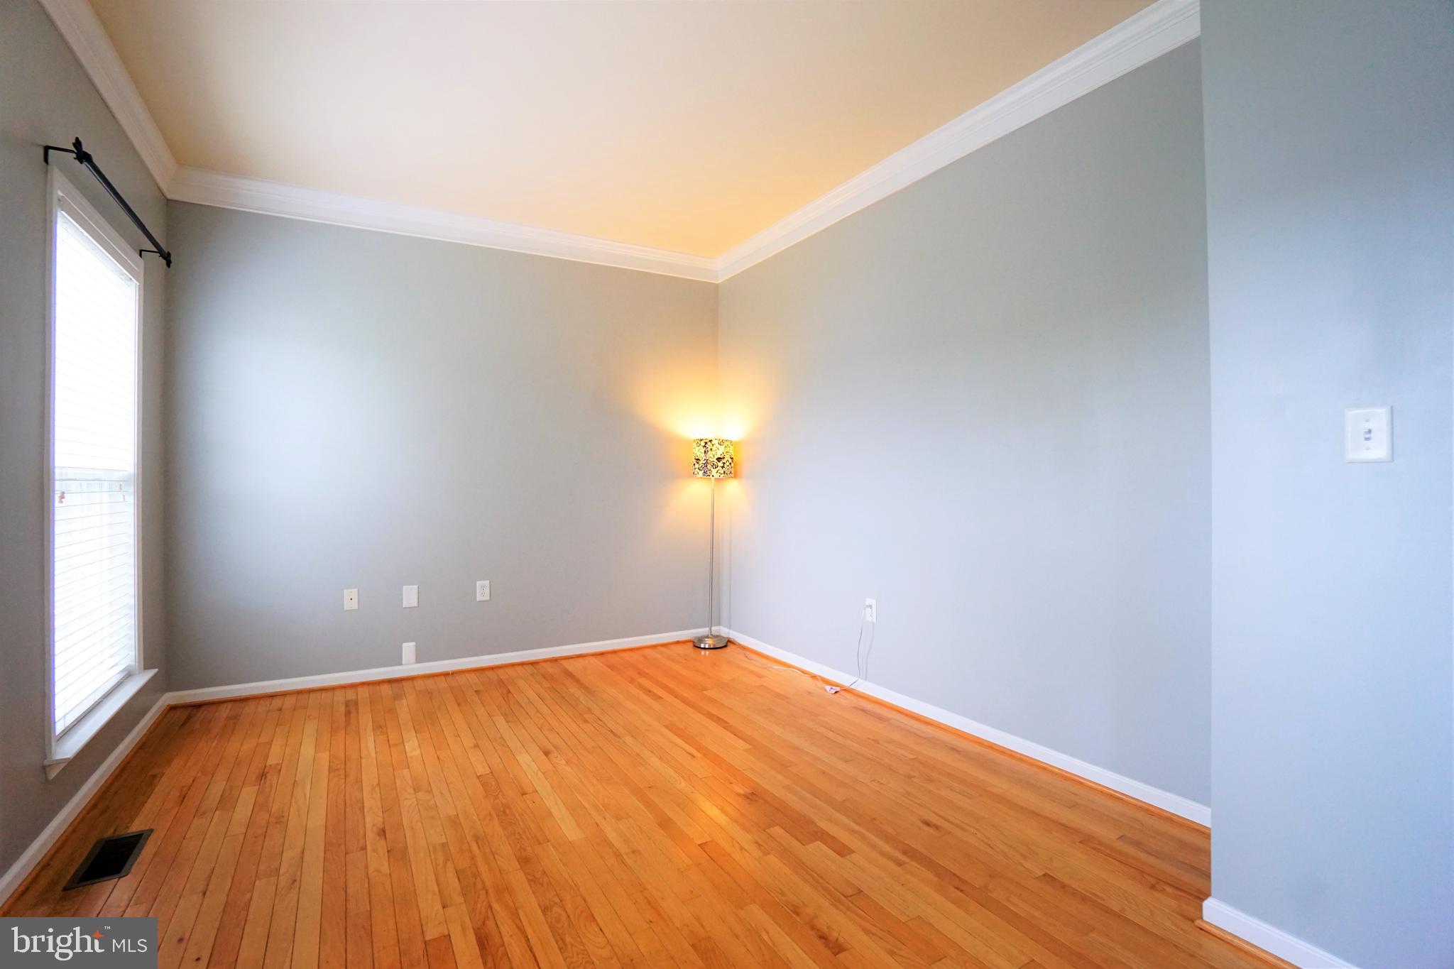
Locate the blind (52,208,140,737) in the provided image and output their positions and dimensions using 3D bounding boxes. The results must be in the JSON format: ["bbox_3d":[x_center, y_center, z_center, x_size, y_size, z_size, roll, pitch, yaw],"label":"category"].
[{"bbox_3d":[-2.315,-0.039,2.218,0.055,1.670,0.890,0,0,-32],"label":"blind"}]

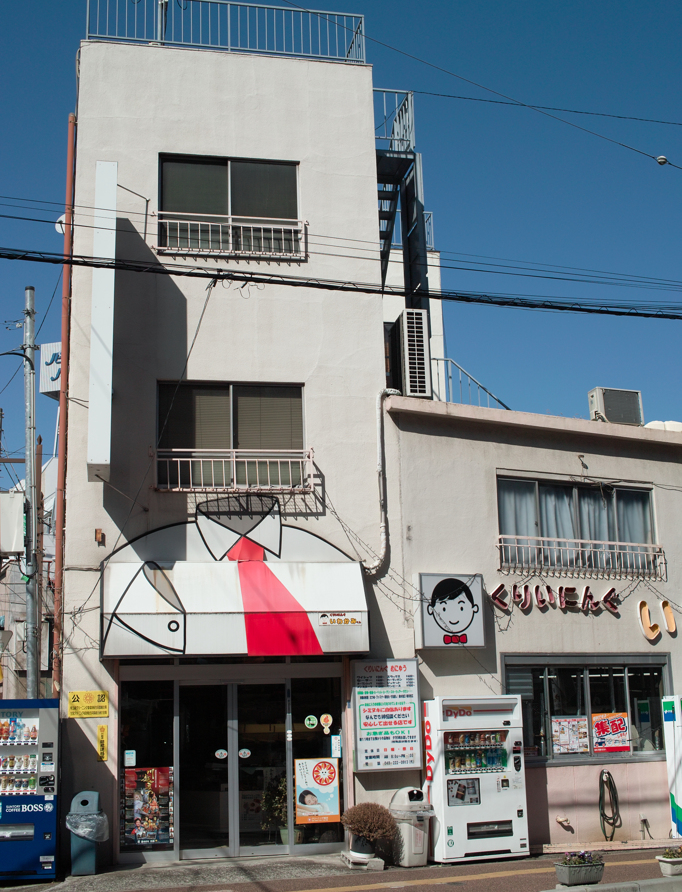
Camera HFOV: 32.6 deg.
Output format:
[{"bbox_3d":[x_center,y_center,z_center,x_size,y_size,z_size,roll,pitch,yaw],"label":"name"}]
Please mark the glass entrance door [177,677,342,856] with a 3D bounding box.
[{"bbox_3d":[-0.927,3.699,13.507,1.906,1.985,0.100,1,-13,-10],"label":"glass entrance door"}]

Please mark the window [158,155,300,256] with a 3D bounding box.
[{"bbox_3d":[-1.424,-3.076,14.959,1.813,1.387,0.150,1,-13,-10],"label":"window"}]

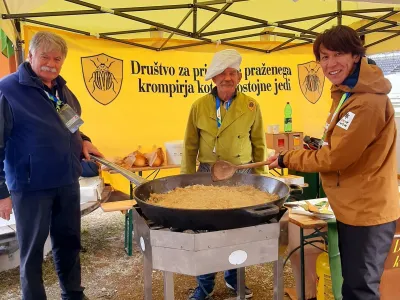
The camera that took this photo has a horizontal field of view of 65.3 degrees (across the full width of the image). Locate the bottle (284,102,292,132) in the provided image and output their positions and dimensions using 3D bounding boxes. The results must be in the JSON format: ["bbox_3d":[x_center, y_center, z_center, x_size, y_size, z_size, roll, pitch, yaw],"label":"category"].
[{"bbox_3d":[0.981,-0.367,3.480,0.087,0.334,0.087,-1,6,0],"label":"bottle"}]

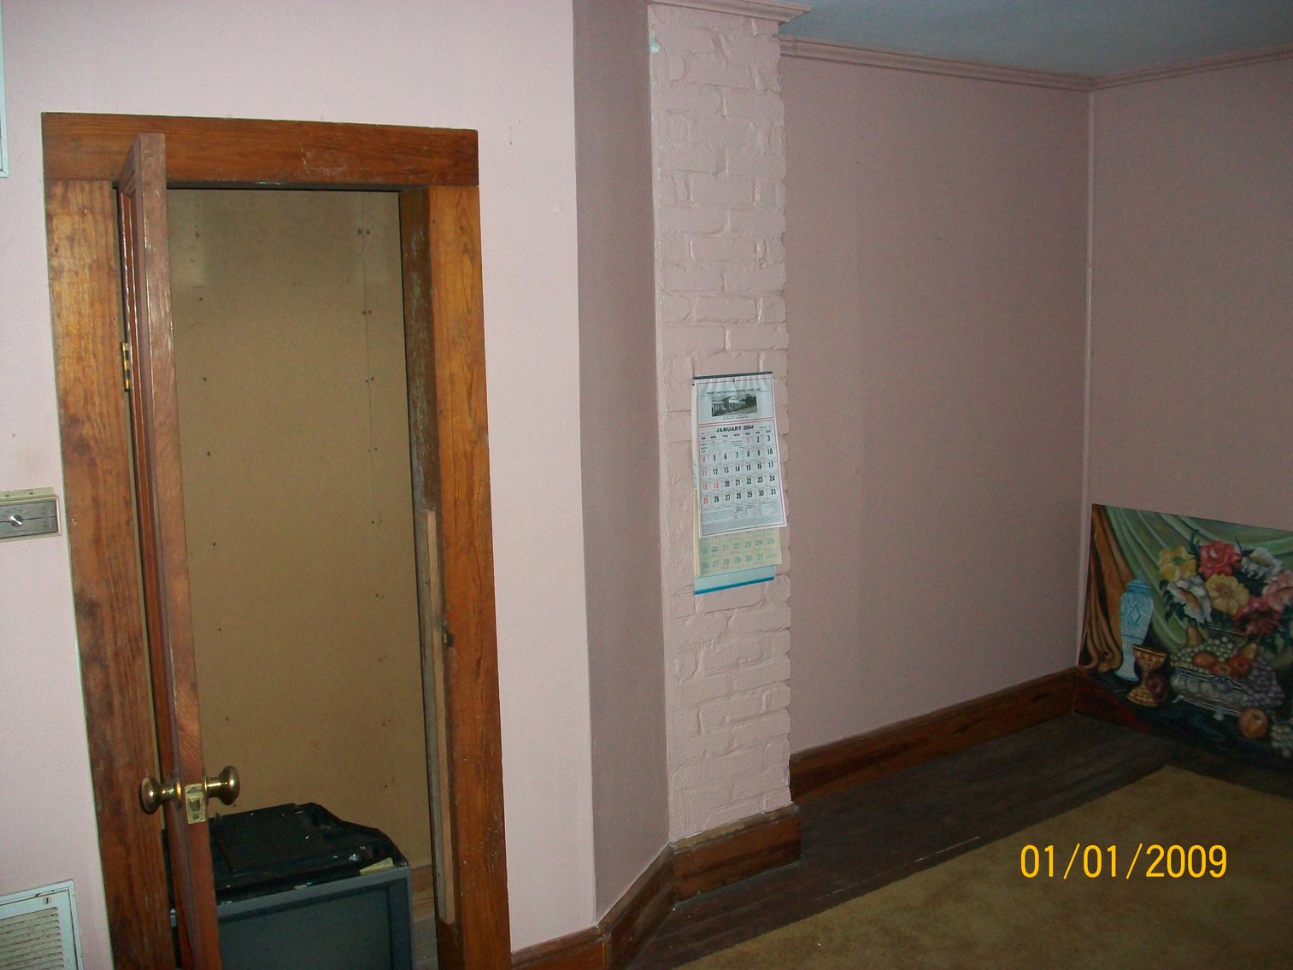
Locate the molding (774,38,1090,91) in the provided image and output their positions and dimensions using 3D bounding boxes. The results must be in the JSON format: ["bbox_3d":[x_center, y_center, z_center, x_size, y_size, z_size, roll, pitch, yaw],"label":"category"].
[{"bbox_3d":[0.965,-1.380,4.165,1.700,0.053,0.055,-7,11,-34],"label":"molding"}]

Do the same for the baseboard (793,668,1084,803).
[{"bbox_3d":[1.000,0.900,4.535,1.700,0.160,0.026,-7,11,-34],"label":"baseboard"}]

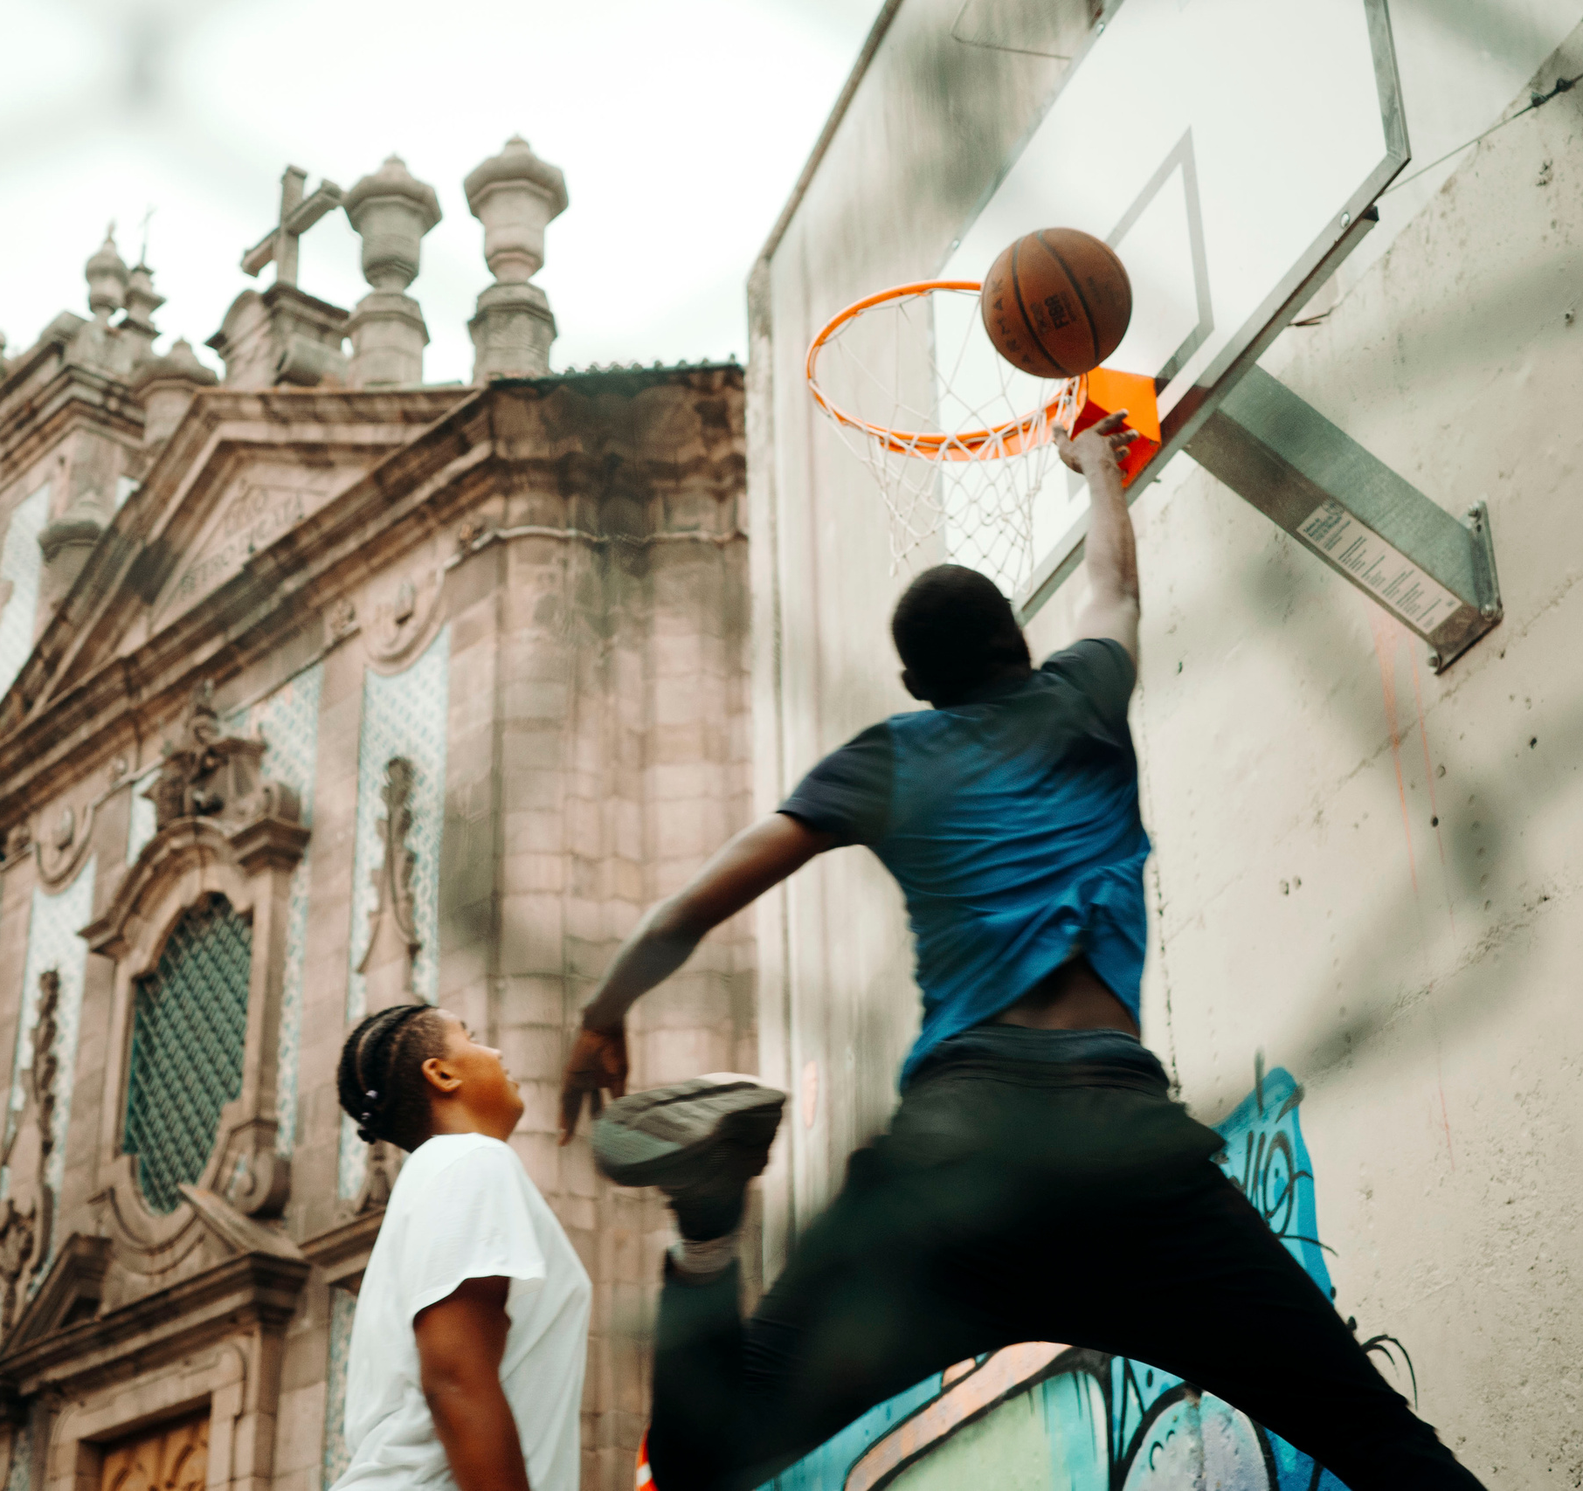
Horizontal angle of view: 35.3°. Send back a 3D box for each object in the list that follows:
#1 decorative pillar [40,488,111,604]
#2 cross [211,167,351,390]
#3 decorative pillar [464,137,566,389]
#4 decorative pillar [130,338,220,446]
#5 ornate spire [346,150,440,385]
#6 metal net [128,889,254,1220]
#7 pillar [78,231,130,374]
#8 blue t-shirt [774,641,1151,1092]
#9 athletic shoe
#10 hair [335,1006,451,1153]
[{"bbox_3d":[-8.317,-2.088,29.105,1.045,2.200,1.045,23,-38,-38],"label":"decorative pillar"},{"bbox_3d":[-5.561,-5.207,27.431,1.100,3.190,1.815,23,-38,-38],"label":"cross"},{"bbox_3d":[-2.296,-4.059,20.532,0.840,2.512,0.840,23,-37,-38],"label":"decorative pillar"},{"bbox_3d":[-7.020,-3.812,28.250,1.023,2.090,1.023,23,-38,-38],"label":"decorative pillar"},{"bbox_3d":[-3.601,-4.214,22.143,0.840,2.695,0.840,23,-37,-38],"label":"ornate spire"},{"bbox_3d":[-5.618,2.878,23.237,0.308,3.047,2.057,23,-38,-38],"label":"metal net"},{"bbox_3d":[-8.565,-5.576,31.013,0.616,2.530,0.616,23,-38,-38],"label":"pillar"},{"bbox_3d":[0.233,0.148,3.360,0.490,0.600,0.310,-1,-34,-10],"label":"blue t-shirt"},{"bbox_3d":[-0.148,0.593,3.600,0.300,0.115,0.160,-15,-50,-21],"label":"athletic shoe"},{"bbox_3d":[-0.503,0.426,3.200,0.180,0.175,0.165,-27,-17,-27],"label":"hair"}]

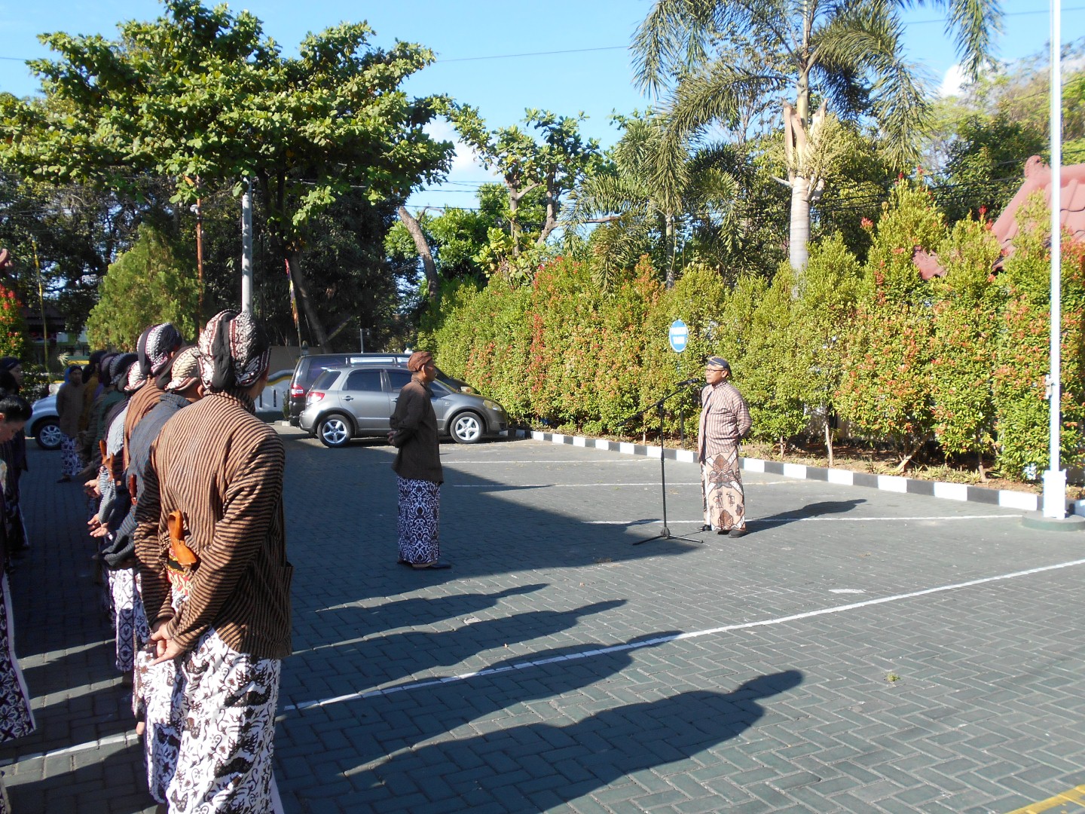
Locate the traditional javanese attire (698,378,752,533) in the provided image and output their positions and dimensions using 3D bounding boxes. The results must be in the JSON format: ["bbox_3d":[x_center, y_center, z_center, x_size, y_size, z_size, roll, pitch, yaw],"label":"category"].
[{"bbox_3d":[1.700,0.450,8.740,0.380,1.450,0.500,-1,2,-28],"label":"traditional javanese attire"}]

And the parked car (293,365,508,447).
[{"bbox_3d":[-2.900,-0.072,18.950,4.140,1.605,1.755,-1,2,-17],"label":"parked car"}]

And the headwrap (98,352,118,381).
[{"bbox_3d":[-2.890,-0.270,6.300,0.240,0.240,0.190,-2,3,-37],"label":"headwrap"}]

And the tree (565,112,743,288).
[{"bbox_3d":[2.550,-2.900,21.500,3.900,7.100,3.900,0,2,0],"label":"tree"}]

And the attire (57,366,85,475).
[{"bbox_3d":[-6.550,0.220,13.100,0.460,1.520,0.340,-2,3,-43],"label":"attire"}]

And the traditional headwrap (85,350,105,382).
[{"bbox_3d":[-3.510,-0.320,7.400,0.250,0.250,0.190,-2,3,-37],"label":"traditional headwrap"}]

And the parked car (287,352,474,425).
[{"bbox_3d":[-3.600,-0.300,22.000,4.400,1.790,1.740,-1,2,-17],"label":"parked car"}]

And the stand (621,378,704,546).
[{"bbox_3d":[1.080,0.465,8.420,0.840,1.430,0.580,-1,2,-26],"label":"stand"}]

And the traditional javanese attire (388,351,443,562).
[{"bbox_3d":[-0.975,0.405,7.270,0.380,1.640,0.500,-1,2,-20],"label":"traditional javanese attire"}]

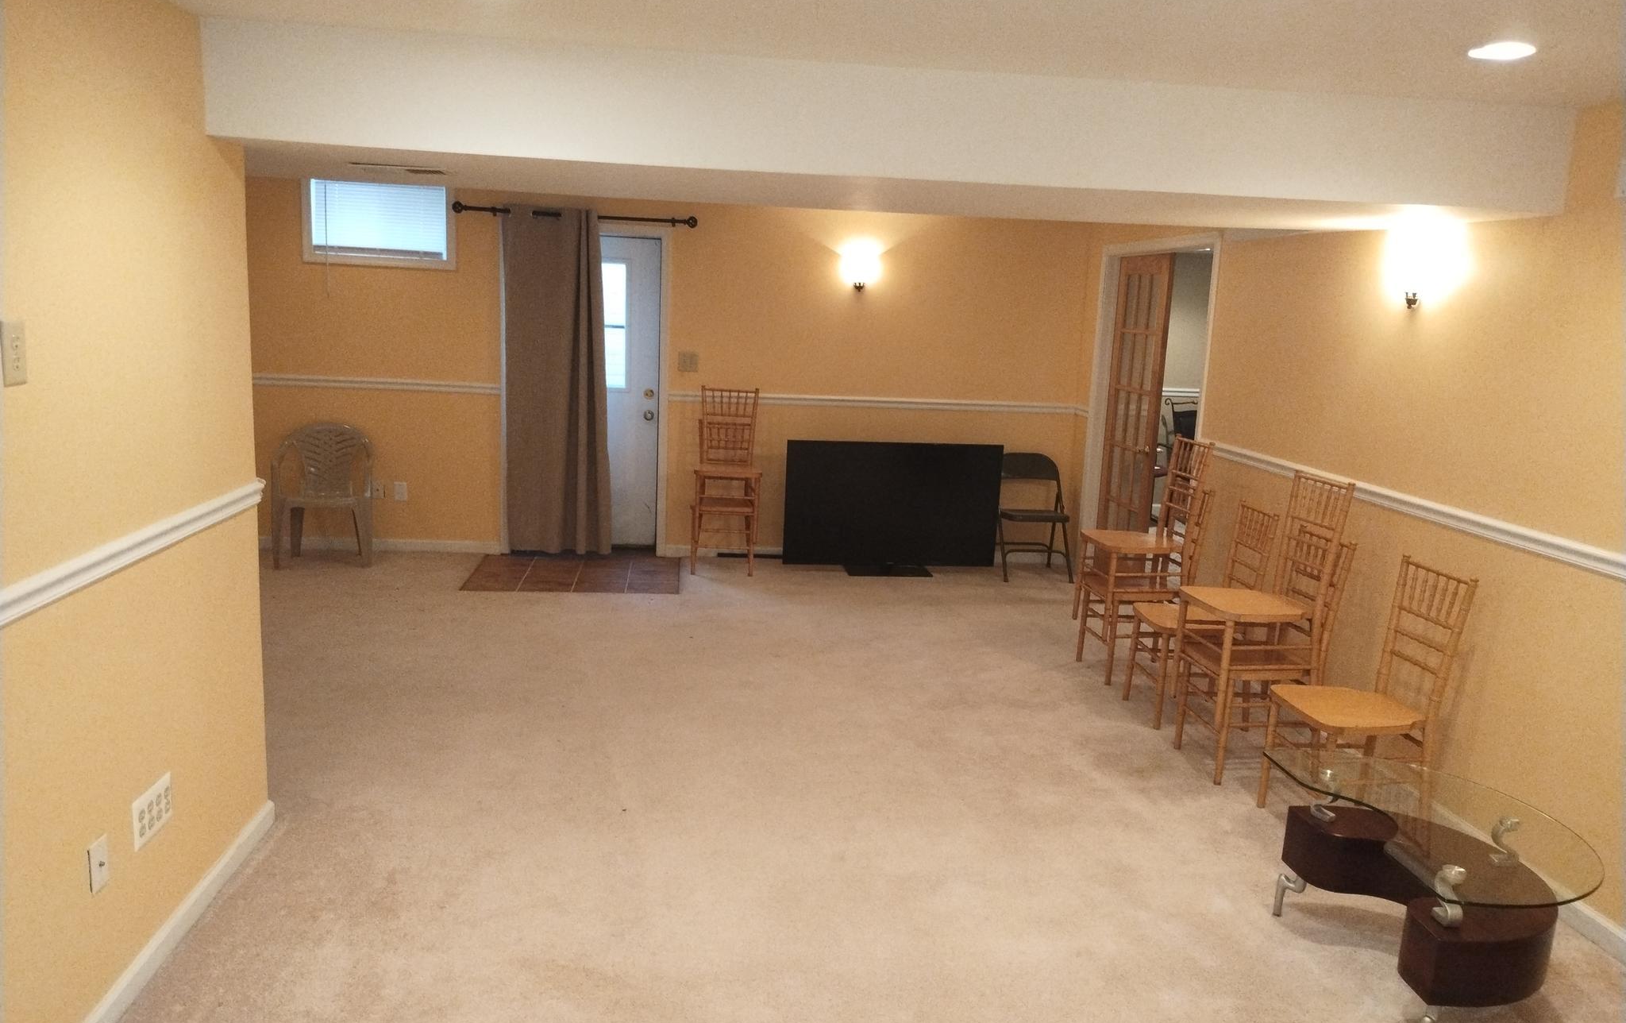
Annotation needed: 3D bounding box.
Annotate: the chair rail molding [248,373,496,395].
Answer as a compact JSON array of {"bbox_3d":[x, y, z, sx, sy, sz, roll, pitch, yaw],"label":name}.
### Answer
[{"bbox_3d":[-2.723,-0.794,7.367,1.500,0.058,0.030,1,10,-7],"label":"chair rail molding"}]

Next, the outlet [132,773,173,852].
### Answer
[{"bbox_3d":[-1.581,0.718,2.817,0.010,0.116,0.197,1,10,-7],"label":"outlet"}]

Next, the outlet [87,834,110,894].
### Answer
[{"bbox_3d":[-1.554,0.773,2.572,0.010,0.112,0.076,1,10,-7],"label":"outlet"}]

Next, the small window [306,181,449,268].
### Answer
[{"bbox_3d":[-2.657,-1.752,7.215,0.905,0.500,0.080,1,10,-7],"label":"small window"}]

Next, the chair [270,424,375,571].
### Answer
[{"bbox_3d":[-2.960,-0.100,7.148,0.570,0.830,0.540,-1,11,-18],"label":"chair"}]

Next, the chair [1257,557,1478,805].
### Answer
[{"bbox_3d":[1.801,0.637,3.873,0.440,0.925,0.410,2,10,-5],"label":"chair"}]

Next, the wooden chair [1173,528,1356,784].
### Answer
[{"bbox_3d":[1.695,0.536,4.461,0.470,0.920,0.410,1,10,-9],"label":"wooden chair"}]

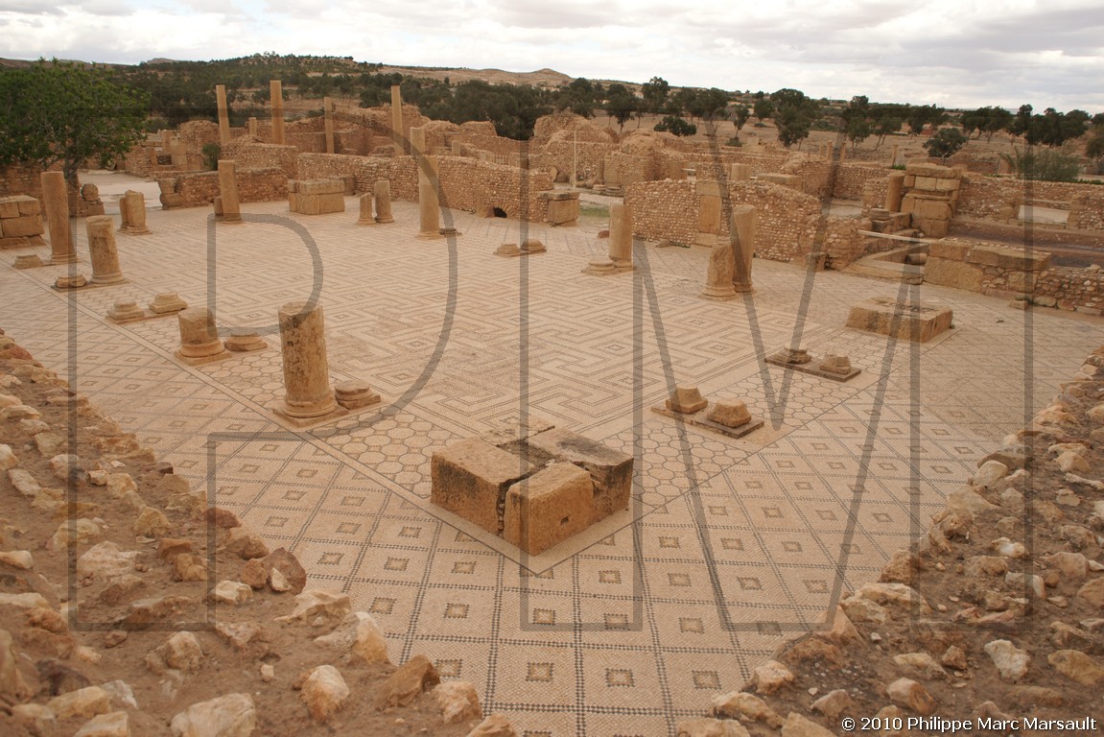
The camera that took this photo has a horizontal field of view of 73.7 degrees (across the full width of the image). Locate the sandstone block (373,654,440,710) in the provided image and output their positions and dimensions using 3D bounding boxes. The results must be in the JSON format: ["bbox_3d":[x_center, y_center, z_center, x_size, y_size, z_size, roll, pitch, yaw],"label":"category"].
[{"bbox_3d":[-0.429,0.932,2.196,0.199,0.130,0.157,-4,20,-13],"label":"sandstone block"}]

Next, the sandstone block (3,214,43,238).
[{"bbox_3d":[-14.040,-3.771,19.411,0.600,0.487,0.900,18,23,40],"label":"sandstone block"}]

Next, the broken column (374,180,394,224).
[{"bbox_3d":[-5.267,-5.198,22.907,0.570,1.250,0.570,18,26,41],"label":"broken column"}]

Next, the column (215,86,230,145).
[{"bbox_3d":[-19.412,-14.338,43.710,0.560,4.500,0.560,18,24,39],"label":"column"}]

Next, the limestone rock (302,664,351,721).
[{"bbox_3d":[-0.660,0.946,2.148,0.132,0.135,0.145,-7,20,-20],"label":"limestone rock"}]

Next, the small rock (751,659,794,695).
[{"bbox_3d":[0.672,0.940,2.245,0.130,0.079,0.098,7,20,19],"label":"small rock"}]

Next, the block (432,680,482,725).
[{"bbox_3d":[-0.275,0.965,2.134,0.146,0.102,0.115,-3,19,-9],"label":"block"}]

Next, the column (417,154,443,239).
[{"bbox_3d":[-3.346,-4.631,20.060,0.650,2.150,0.650,1,19,0],"label":"column"}]

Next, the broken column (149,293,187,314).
[{"bbox_3d":[-6.996,-1.221,13.397,0.530,0.267,0.550,18,23,40],"label":"broken column"}]

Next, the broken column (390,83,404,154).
[{"bbox_3d":[-8.978,-13.880,42.725,0.560,4.600,0.560,18,24,39],"label":"broken column"}]

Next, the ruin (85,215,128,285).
[{"bbox_3d":[-9.325,-2.480,15.316,0.620,1.322,0.620,18,23,40],"label":"ruin"}]

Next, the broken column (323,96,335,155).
[{"bbox_3d":[-14.648,-15.693,48.647,0.520,4.100,0.520,18,24,39],"label":"broken column"}]

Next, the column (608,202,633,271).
[{"bbox_3d":[1.588,-2.985,16.728,0.600,1.420,0.600,1,19,0],"label":"column"}]

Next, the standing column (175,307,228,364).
[{"bbox_3d":[-4.950,-0.478,10.292,0.640,0.590,0.640,18,25,41],"label":"standing column"}]

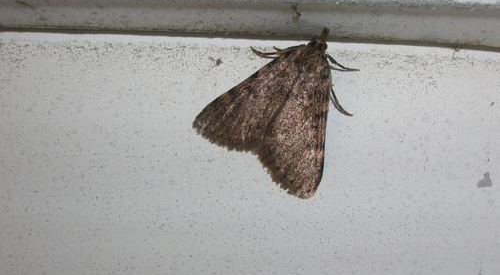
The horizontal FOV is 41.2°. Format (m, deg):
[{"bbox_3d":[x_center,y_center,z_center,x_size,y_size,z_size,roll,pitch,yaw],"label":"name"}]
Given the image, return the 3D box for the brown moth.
[{"bbox_3d":[0.005,-0.006,0.090,0.019,0.022,0.004,28,-8,22],"label":"brown moth"}]

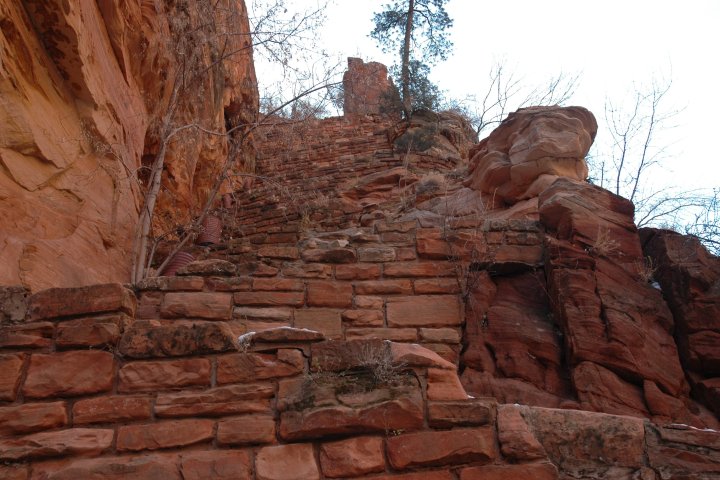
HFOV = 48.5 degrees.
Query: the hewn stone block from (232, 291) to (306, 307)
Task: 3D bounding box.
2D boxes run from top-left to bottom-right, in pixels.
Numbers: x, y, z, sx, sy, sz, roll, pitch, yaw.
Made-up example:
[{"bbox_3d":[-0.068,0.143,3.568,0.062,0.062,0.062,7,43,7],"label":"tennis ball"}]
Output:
[{"bbox_3d":[-0.851,0.590,7.570,0.647,0.139,0.280,1,-19,-4],"label":"hewn stone block"}]

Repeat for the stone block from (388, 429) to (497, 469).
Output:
[{"bbox_3d":[0.443,1.144,4.352,0.569,0.183,0.320,-4,-18,4],"label":"stone block"}]

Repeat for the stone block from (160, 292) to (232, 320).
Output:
[{"bbox_3d":[-1.412,0.619,7.053,0.619,0.239,0.280,0,-18,0],"label":"stone block"}]

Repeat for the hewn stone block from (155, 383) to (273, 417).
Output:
[{"bbox_3d":[-0.811,0.956,4.675,0.697,0.158,0.280,-6,-19,6],"label":"hewn stone block"}]

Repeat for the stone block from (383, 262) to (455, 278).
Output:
[{"bbox_3d":[0.563,0.337,7.763,0.683,0.145,0.280,1,-19,-4],"label":"stone block"}]

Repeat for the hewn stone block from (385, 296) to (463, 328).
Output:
[{"bbox_3d":[0.595,0.710,7.647,0.720,0.284,0.300,1,-19,-4],"label":"hewn stone block"}]

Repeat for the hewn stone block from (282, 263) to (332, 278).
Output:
[{"bbox_3d":[-0.505,0.330,7.675,0.471,0.148,0.260,1,-19,-4],"label":"hewn stone block"}]

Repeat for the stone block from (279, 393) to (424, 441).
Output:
[{"bbox_3d":[-0.022,1.021,4.525,0.802,0.204,0.330,-6,-19,6],"label":"stone block"}]

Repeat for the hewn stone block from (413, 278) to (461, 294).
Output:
[{"bbox_3d":[0.727,0.482,7.709,0.441,0.148,0.250,1,-19,-4],"label":"hewn stone block"}]

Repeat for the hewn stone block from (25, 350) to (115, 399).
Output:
[{"bbox_3d":[-1.695,0.833,4.841,0.564,0.267,0.280,-6,-19,6],"label":"hewn stone block"}]

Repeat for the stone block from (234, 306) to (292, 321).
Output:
[{"bbox_3d":[-0.832,0.676,7.017,0.500,0.119,0.260,0,-18,0],"label":"stone block"}]

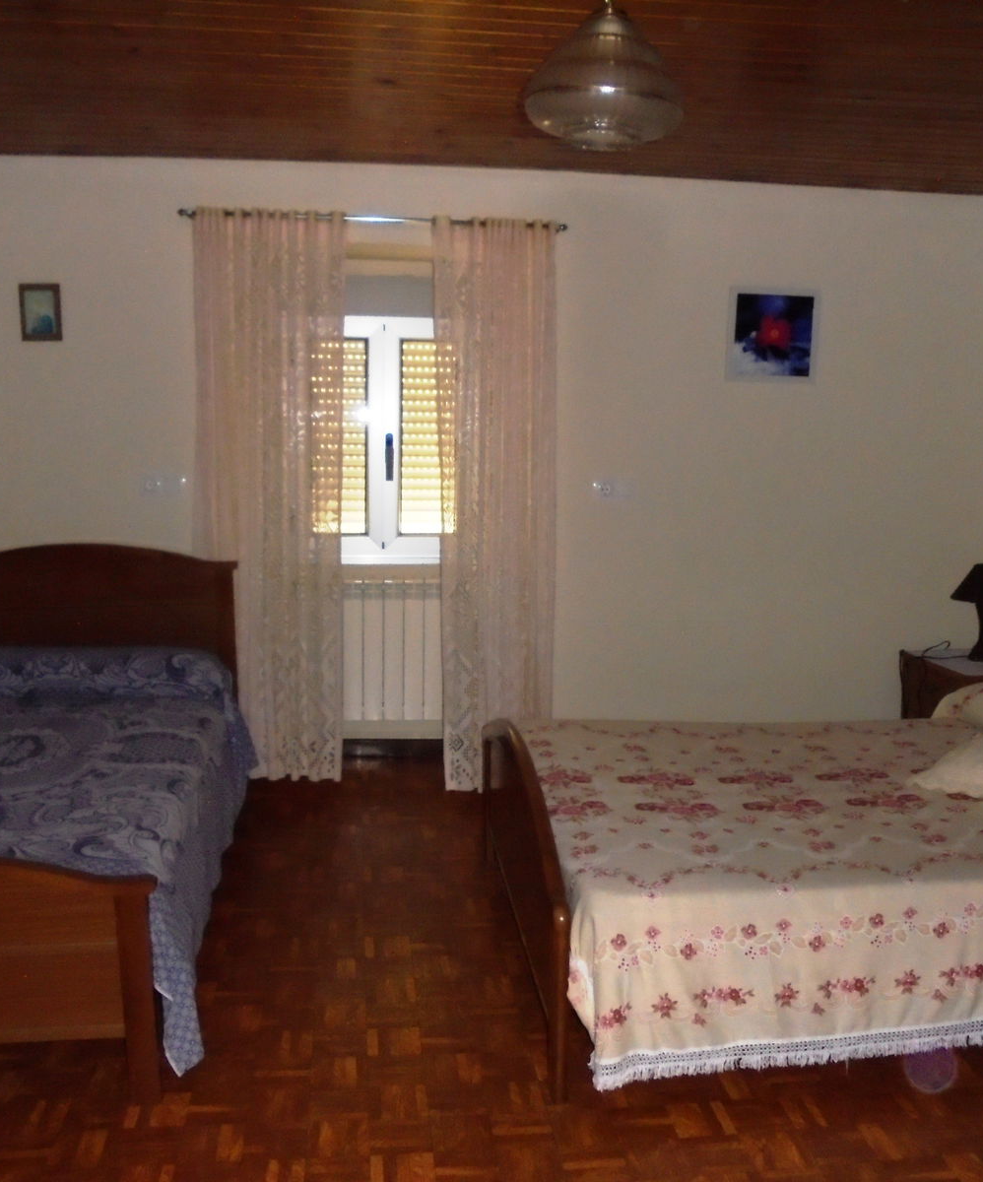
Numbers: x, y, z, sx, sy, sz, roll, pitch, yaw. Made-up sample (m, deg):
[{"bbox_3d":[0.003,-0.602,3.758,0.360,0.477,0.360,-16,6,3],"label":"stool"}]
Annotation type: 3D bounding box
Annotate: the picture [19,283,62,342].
[{"bbox_3d":[-1.616,-0.995,4.225,0.147,0.204,0.025,0,8,-7],"label":"picture"}]

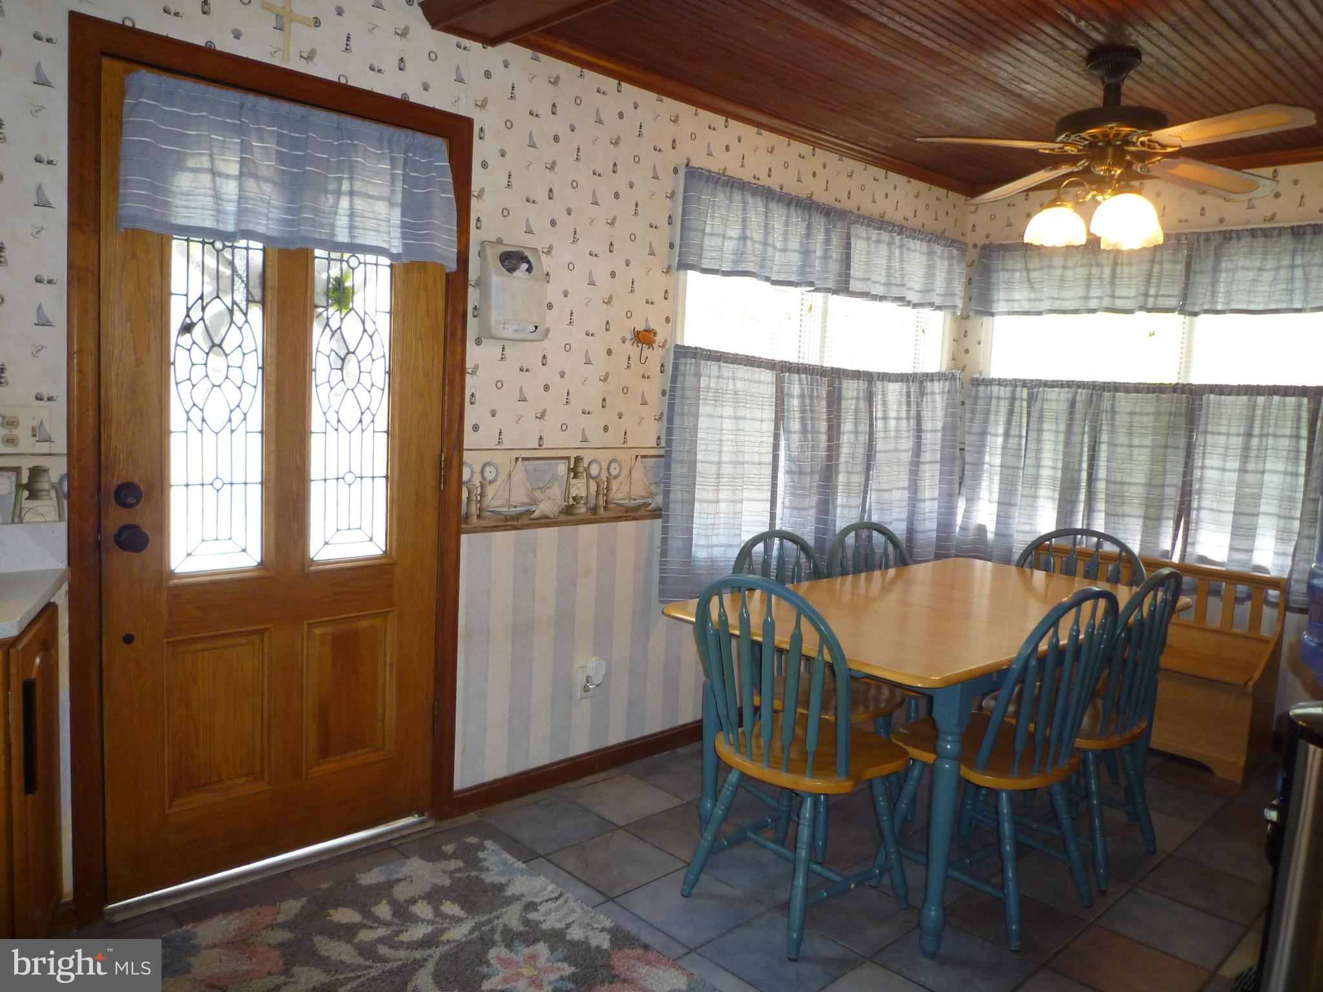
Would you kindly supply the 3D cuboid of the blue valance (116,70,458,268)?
[{"bbox_3d":[-0.900,-0.793,2.429,0.865,0.355,0.080,-3,9,-43],"label":"blue valance"}]

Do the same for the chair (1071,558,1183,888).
[{"bbox_3d":[1.299,0.653,3.034,0.470,0.935,0.510,-3,9,-43],"label":"chair"}]

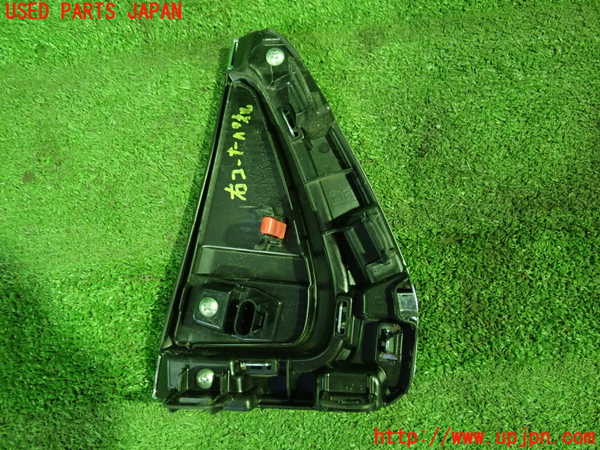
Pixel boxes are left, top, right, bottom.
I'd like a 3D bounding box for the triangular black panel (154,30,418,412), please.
[{"bbox_3d":[-0.011,-0.015,0.452,0.219,0.055,0.337,0,79,0],"label":"triangular black panel"}]

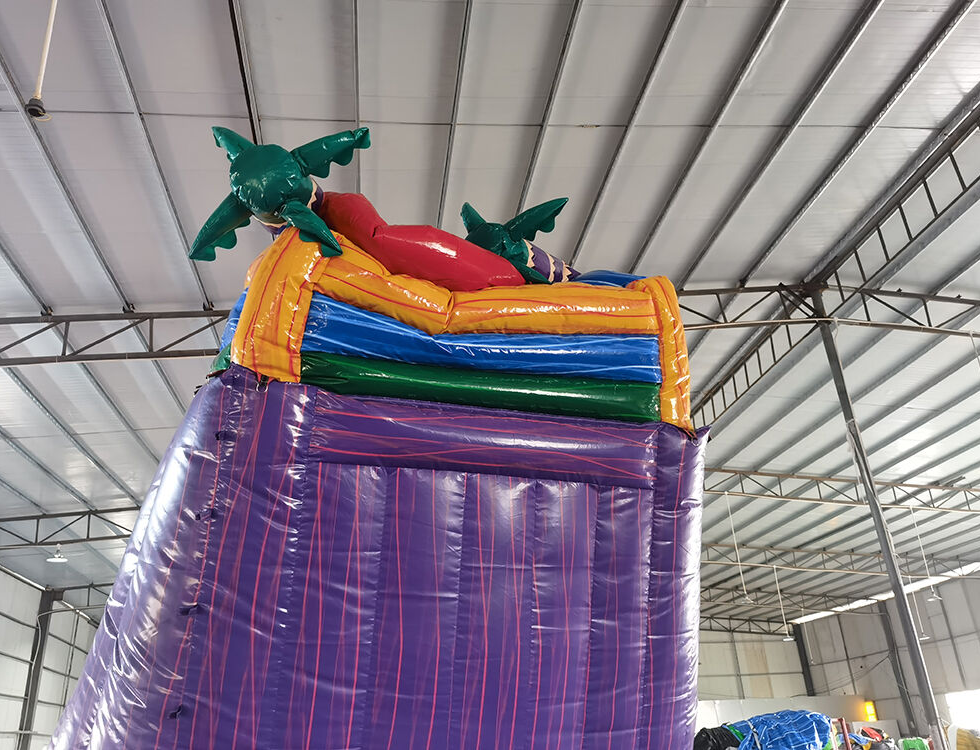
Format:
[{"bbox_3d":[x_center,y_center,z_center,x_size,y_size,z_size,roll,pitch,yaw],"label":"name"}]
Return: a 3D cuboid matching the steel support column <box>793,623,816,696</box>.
[{"bbox_3d":[15.563,15.052,37.986,0.300,5.680,0.300,0,-25,-9],"label":"steel support column"}]

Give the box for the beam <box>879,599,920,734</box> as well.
[{"bbox_3d":[16.517,12.005,31.465,0.300,5.576,0.300,0,-25,-9],"label":"beam"}]

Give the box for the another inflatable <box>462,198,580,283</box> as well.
[{"bbox_3d":[0.248,-1.203,7.300,1.150,0.880,0.950,3,-26,-15],"label":"another inflatable"}]

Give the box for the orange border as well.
[{"bbox_3d":[-0.188,-0.273,6.235,3.420,1.250,0.600,7,-27,-13],"label":"orange border"}]

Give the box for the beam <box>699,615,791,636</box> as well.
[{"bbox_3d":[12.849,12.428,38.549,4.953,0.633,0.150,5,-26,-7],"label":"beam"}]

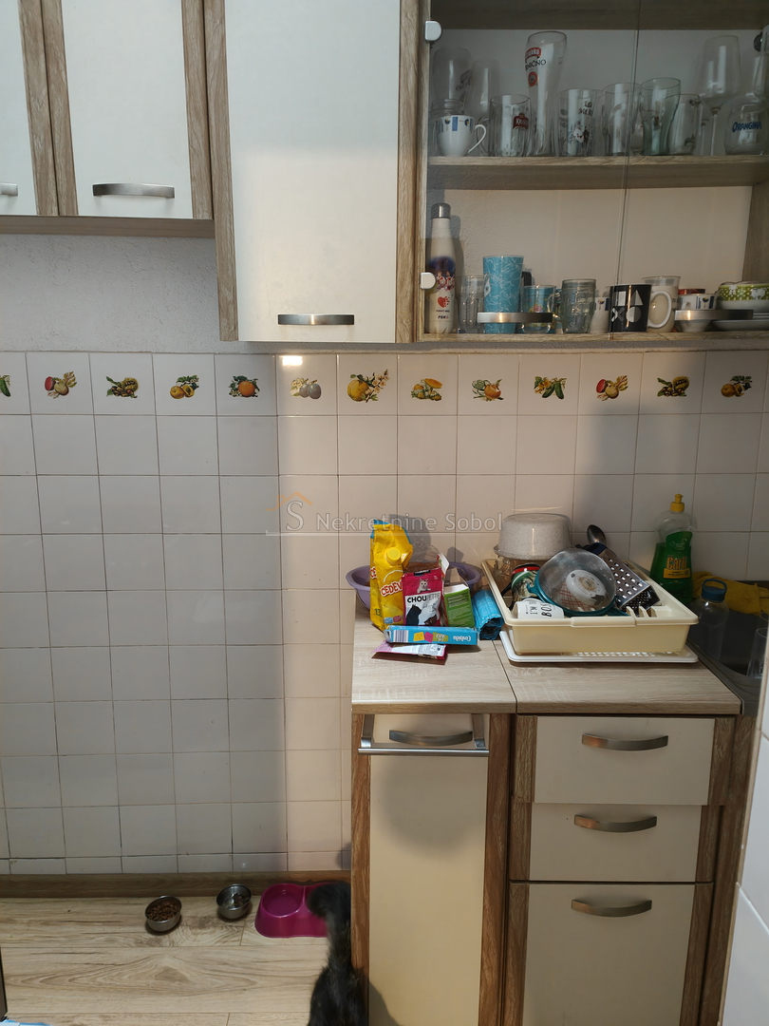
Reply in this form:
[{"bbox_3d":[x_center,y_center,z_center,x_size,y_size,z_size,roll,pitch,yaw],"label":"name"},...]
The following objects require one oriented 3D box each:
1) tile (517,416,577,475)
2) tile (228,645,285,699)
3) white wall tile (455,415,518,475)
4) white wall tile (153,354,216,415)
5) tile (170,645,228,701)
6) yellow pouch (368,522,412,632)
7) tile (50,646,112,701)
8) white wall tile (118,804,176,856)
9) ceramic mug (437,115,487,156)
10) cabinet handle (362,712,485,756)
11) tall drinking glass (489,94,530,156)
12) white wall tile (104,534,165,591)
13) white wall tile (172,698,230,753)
[{"bbox_3d":[0.411,-0.172,1.875,0.150,0.150,0.009,0,11,-1],"label":"tile"},{"bbox_3d":[-0.340,0.420,1.965,0.149,0.149,0.008,0,10,-1],"label":"tile"},{"bbox_3d":[0.262,-0.173,1.893,0.150,0.150,0.008,0,10,-1],"label":"white wall tile"},{"bbox_3d":[-0.495,-0.319,1.851,0.150,0.150,0.010,0,9,-2],"label":"white wall tile"},{"bbox_3d":[-0.498,0.427,1.988,0.150,0.150,0.008,0,10,-1],"label":"tile"},{"bbox_3d":[0.021,0.139,1.636,0.082,0.236,0.074,-4,12,-21],"label":"yellow pouch"},{"bbox_3d":[-0.805,0.429,1.980,0.150,0.150,0.008,0,10,-1],"label":"tile"},{"bbox_3d":[-0.662,0.892,2.088,0.150,0.150,0.008,0,11,-1],"label":"white wall tile"},{"bbox_3d":[0.166,-0.790,1.580,0.100,0.078,0.076,0,11,-1],"label":"ceramic mug"},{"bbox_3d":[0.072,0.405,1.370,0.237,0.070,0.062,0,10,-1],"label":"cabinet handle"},{"bbox_3d":[0.262,-0.798,1.551,0.083,0.126,0.083,0,10,-1],"label":"tall drinking glass"},{"bbox_3d":[-0.648,0.128,1.919,0.150,0.150,0.010,0,9,-2],"label":"white wall tile"},{"bbox_3d":[-0.492,0.571,1.990,0.149,0.149,0.008,0,10,-1],"label":"white wall tile"}]

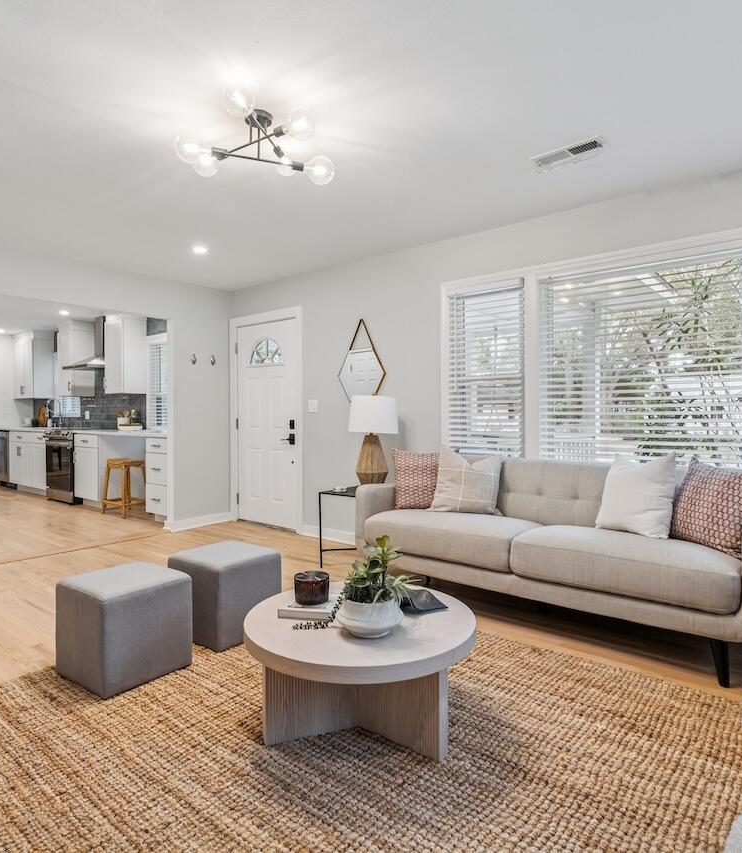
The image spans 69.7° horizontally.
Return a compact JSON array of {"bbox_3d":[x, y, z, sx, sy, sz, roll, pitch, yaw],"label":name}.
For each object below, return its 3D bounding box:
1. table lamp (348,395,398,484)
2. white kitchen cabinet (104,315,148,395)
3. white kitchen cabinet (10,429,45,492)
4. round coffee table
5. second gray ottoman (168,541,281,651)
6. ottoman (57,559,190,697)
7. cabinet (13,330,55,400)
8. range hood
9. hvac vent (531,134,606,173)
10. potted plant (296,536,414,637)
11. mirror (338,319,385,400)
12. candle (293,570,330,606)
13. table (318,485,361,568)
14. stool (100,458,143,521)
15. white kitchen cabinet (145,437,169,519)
[{"bbox_3d":[0.010,0.113,3.942,0.370,0.720,0.370,0,1,0],"label":"table lamp"},{"bbox_3d":[-3.056,-0.880,6.664,0.485,0.980,0.330,1,1,39],"label":"white kitchen cabinet"},{"bbox_3d":[-4.667,0.476,7.763,1.430,0.800,0.600,1,1,39],"label":"white kitchen cabinet"},{"bbox_3d":[-0.036,0.855,1.871,0.794,0.385,0.794,0,1,0],"label":"round coffee table"},{"bbox_3d":[-0.728,0.836,2.701,0.390,0.390,0.385,1,1,39],"label":"second gray ottoman"},{"bbox_3d":[-1.051,0.842,2.292,0.390,0.390,0.385,1,1,39],"label":"ottoman"},{"bbox_3d":[-5.428,-0.951,8.584,0.860,1.040,0.330,1,1,39],"label":"cabinet"},{"bbox_3d":[-3.716,-1.077,7.105,0.760,0.660,0.470,1,1,39],"label":"range hood"},{"bbox_3d":[1.017,-1.388,2.746,0.370,0.020,0.170,1,1,39],"label":"hvac vent"},{"bbox_3d":[-0.045,0.511,1.724,0.365,0.310,0.260,0,1,0],"label":"potted plant"},{"bbox_3d":[-0.081,-0.560,4.546,0.527,0.705,0.030,1,1,39],"label":"mirror"},{"bbox_3d":[-0.214,0.584,1.933,0.123,0.088,0.123,0,1,0],"label":"candle"},{"bbox_3d":[-0.032,0.750,3.881,0.490,0.550,0.490,1,1,39],"label":"table"},{"bbox_3d":[-2.741,0.675,5.997,0.500,0.630,0.360,1,1,39],"label":"stool"},{"bbox_3d":[-2.005,0.544,5.656,0.405,0.865,0.610,1,1,39],"label":"white kitchen cabinet"}]

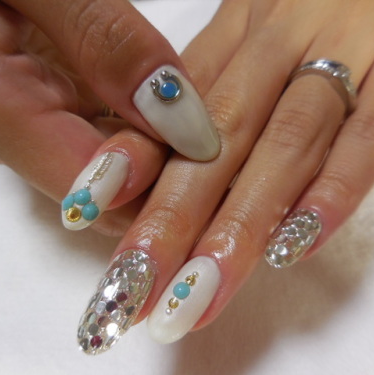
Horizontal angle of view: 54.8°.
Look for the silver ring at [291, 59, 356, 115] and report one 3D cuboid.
[{"bbox_3d":[0.038,-0.027,0.102,0.019,0.020,0.004,38,70,8],"label":"silver ring"}]

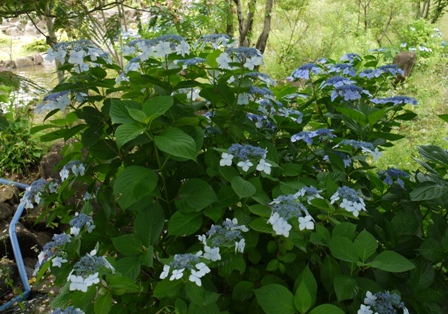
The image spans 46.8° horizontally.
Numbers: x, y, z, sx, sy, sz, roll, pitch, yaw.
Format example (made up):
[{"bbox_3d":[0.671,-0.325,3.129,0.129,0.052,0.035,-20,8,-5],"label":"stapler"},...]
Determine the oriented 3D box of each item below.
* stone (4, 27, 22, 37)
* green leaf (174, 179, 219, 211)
[{"bbox_3d":[-5.083,-3.006,12.500,0.450,0.260,0.350,-3,18,-11],"label":"stone"},{"bbox_3d":[-0.075,0.106,1.420,0.115,0.092,0.025,-1,-24,-3],"label":"green leaf"}]

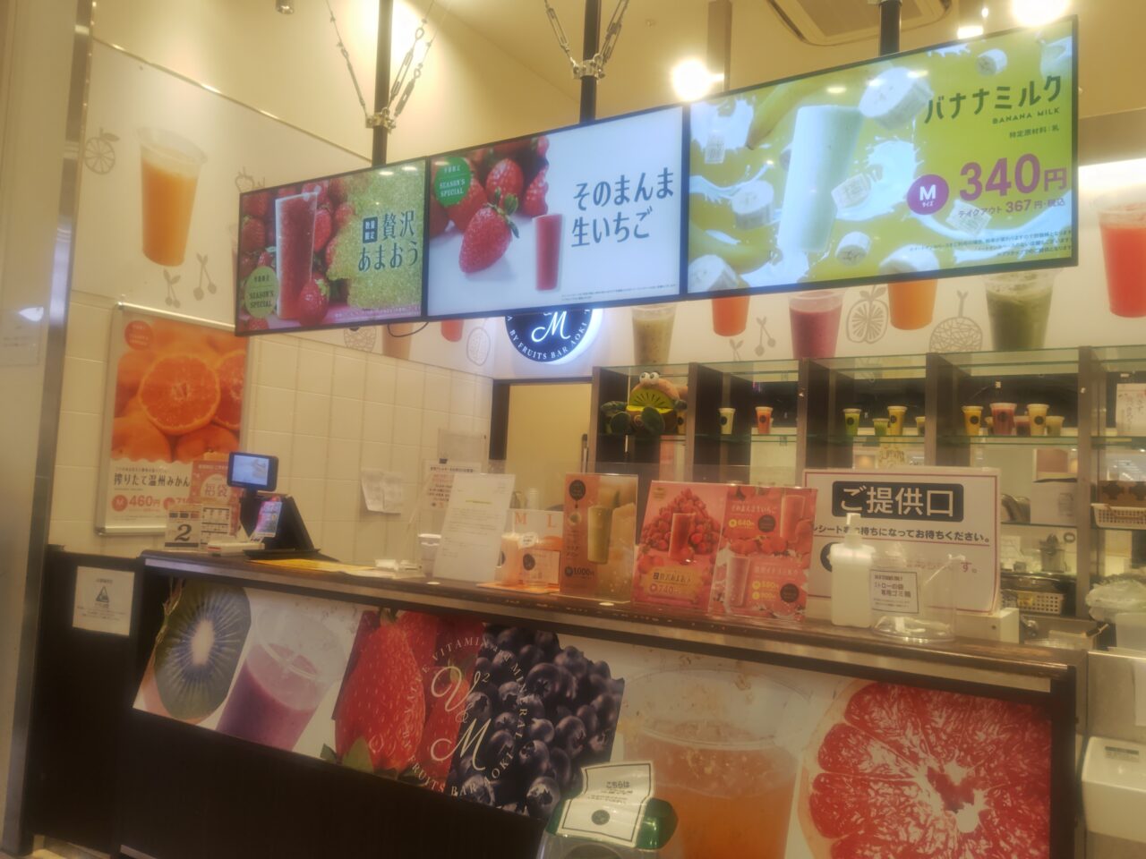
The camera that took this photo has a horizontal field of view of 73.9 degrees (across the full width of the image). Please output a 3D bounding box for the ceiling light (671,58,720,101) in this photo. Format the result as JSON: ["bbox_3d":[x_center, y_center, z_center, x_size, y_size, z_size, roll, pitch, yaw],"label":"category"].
[{"bbox_3d":[0.610,-1.749,3.800,0.220,0.210,0.200,2,-4,8],"label":"ceiling light"}]

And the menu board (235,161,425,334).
[{"bbox_3d":[-0.980,-0.709,3.077,1.033,0.626,0.060,0,-5,28],"label":"menu board"}]

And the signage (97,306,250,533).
[{"bbox_3d":[-1.749,-0.021,3.419,0.030,0.977,0.612,-1,-5,39],"label":"signage"}]

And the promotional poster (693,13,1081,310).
[{"bbox_3d":[0.801,-0.702,2.117,1.004,0.624,0.060,0,-5,28],"label":"promotional poster"}]

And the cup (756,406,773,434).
[{"bbox_3d":[0.939,-0.044,3.738,0.084,0.134,0.084,0,-5,28],"label":"cup"}]

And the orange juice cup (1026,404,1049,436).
[{"bbox_3d":[1.949,-0.040,3.193,0.078,0.134,0.078,0,-5,28],"label":"orange juice cup"}]

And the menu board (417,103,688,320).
[{"bbox_3d":[-0.083,-0.701,2.593,1.005,0.620,0.060,0,-5,28],"label":"menu board"}]

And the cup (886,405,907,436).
[{"bbox_3d":[1.469,-0.039,3.451,0.081,0.135,0.081,0,-5,28],"label":"cup"}]

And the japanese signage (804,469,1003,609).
[{"bbox_3d":[0.816,0.274,1.920,0.443,0.346,0.025,0,-5,28],"label":"japanese signage"}]

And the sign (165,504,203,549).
[{"bbox_3d":[-1.523,0.383,2.992,0.138,0.180,0.040,4,-4,-17],"label":"sign"}]

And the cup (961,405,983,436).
[{"bbox_3d":[1.736,-0.037,3.308,0.080,0.128,0.080,0,-5,28],"label":"cup"}]

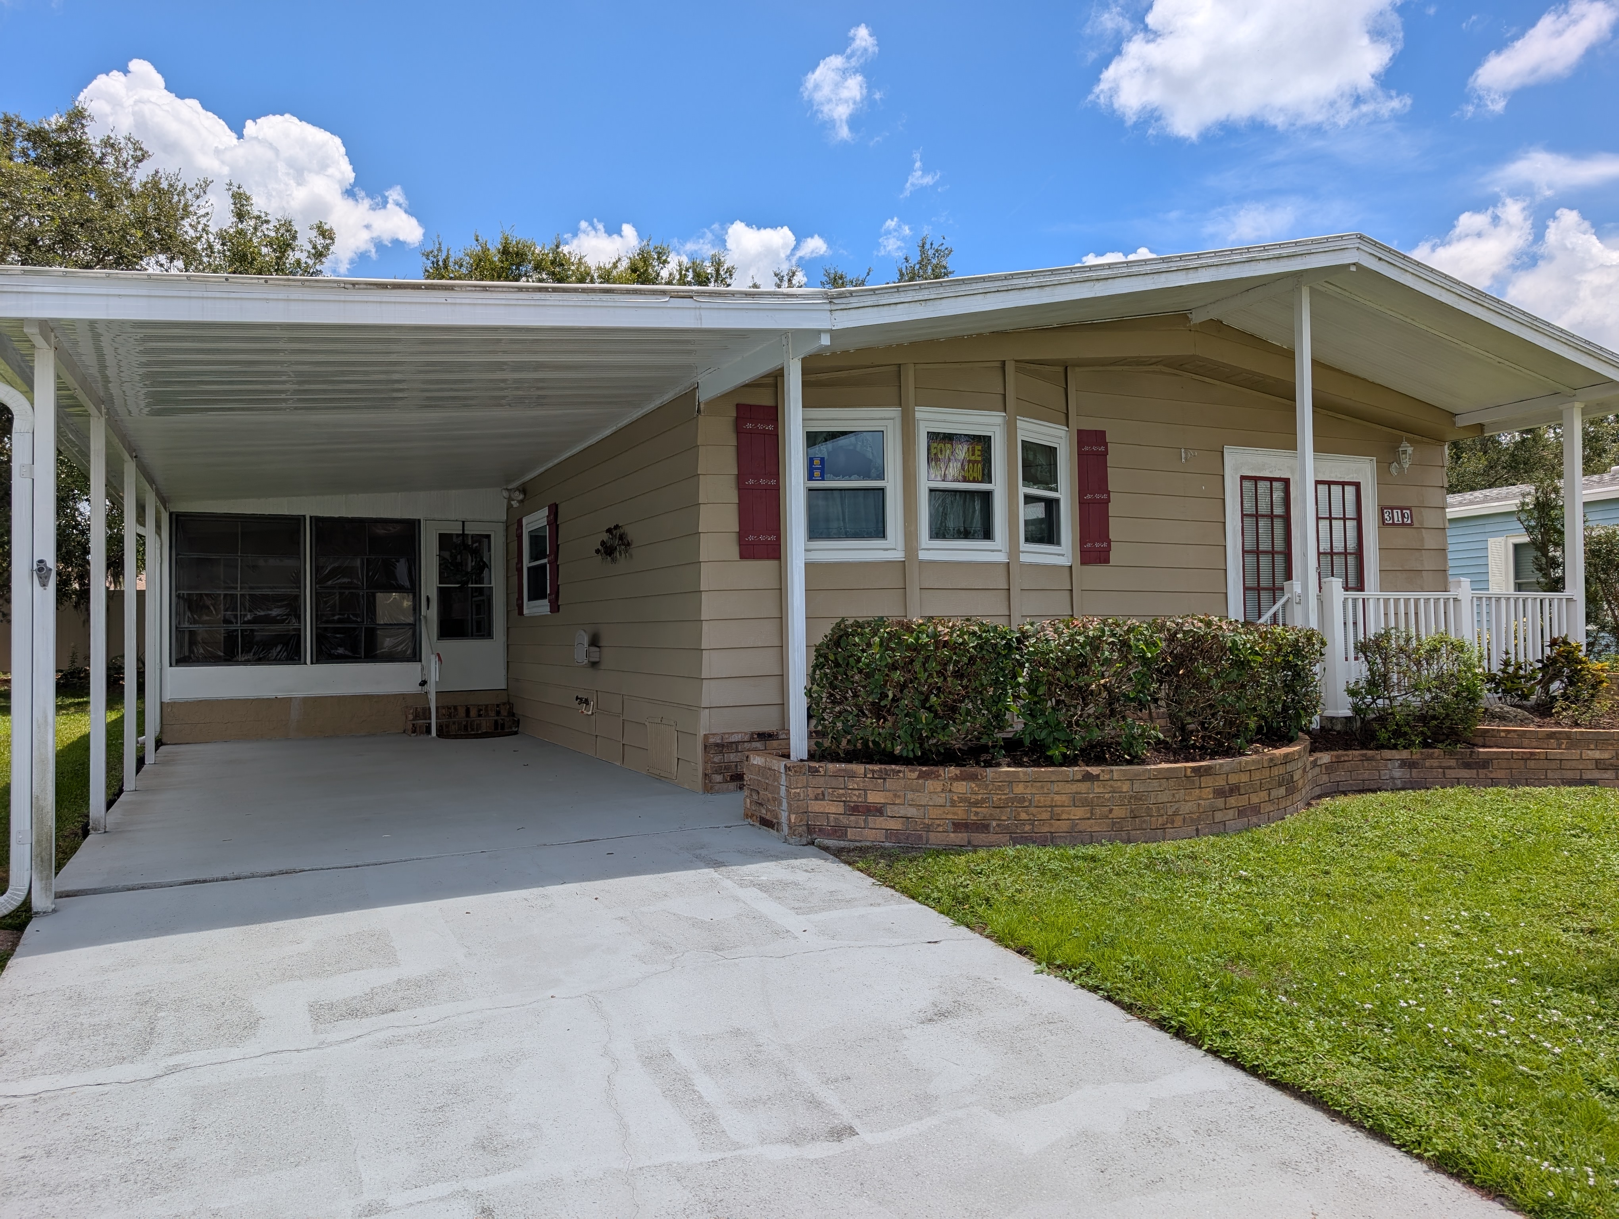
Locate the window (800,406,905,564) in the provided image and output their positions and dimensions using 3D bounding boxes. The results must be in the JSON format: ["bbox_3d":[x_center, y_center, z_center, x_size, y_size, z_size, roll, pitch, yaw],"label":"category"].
[{"bbox_3d":[0.261,-0.877,7.900,0.790,1.080,0.100,-1,-1,-1],"label":"window"}]

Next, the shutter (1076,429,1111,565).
[{"bbox_3d":[2.363,-0.931,9.330,0.310,1.115,0.040,0,-2,-25],"label":"shutter"}]

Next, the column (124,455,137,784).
[{"bbox_3d":[-5.116,0.124,8.470,0.074,2.500,0.074,0,-2,-25],"label":"column"}]

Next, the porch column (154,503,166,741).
[{"bbox_3d":[-6.897,0.148,11.950,0.100,2.540,0.100,0,-1,-25],"label":"porch column"}]

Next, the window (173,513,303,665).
[{"bbox_3d":[-6.200,-0.219,12.229,1.260,1.630,0.080,0,-1,-25],"label":"window"}]

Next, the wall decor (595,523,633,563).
[{"bbox_3d":[-1.644,-0.532,9.356,0.110,0.330,0.720,0,-1,-26],"label":"wall decor"}]

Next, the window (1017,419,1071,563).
[{"bbox_3d":[1.872,-0.922,8.930,0.100,1.120,0.770,-2,-2,44],"label":"window"}]

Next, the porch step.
[{"bbox_3d":[-3.951,1.235,12.780,1.170,0.330,0.680,0,-1,-25],"label":"porch step"}]

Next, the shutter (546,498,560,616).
[{"bbox_3d":[-2.559,-0.506,11.247,0.040,1.090,0.310,0,-1,-26],"label":"shutter"}]

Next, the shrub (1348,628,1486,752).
[{"bbox_3d":[4.480,0.584,8.300,0.950,0.870,0.780,0,-2,-25],"label":"shrub"}]

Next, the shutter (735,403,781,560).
[{"bbox_3d":[-0.343,-0.891,7.822,0.307,1.080,0.040,0,-1,-25],"label":"shutter"}]

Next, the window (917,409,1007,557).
[{"bbox_3d":[1.153,-0.926,8.420,0.800,1.120,0.100,0,-2,-25],"label":"window"}]

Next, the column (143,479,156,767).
[{"bbox_3d":[-5.962,0.141,10.170,0.074,2.510,0.074,0,-2,-25],"label":"column"}]

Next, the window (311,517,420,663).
[{"bbox_3d":[-5.019,-0.221,12.725,1.150,1.630,0.080,0,-1,-25],"label":"window"}]

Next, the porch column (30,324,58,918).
[{"bbox_3d":[-3.380,0.059,4.970,0.074,2.520,0.074,0,-2,-25],"label":"porch column"}]

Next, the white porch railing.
[{"bbox_3d":[5.170,0.284,8.980,3.000,1.010,0.130,0,-2,-25],"label":"white porch railing"}]

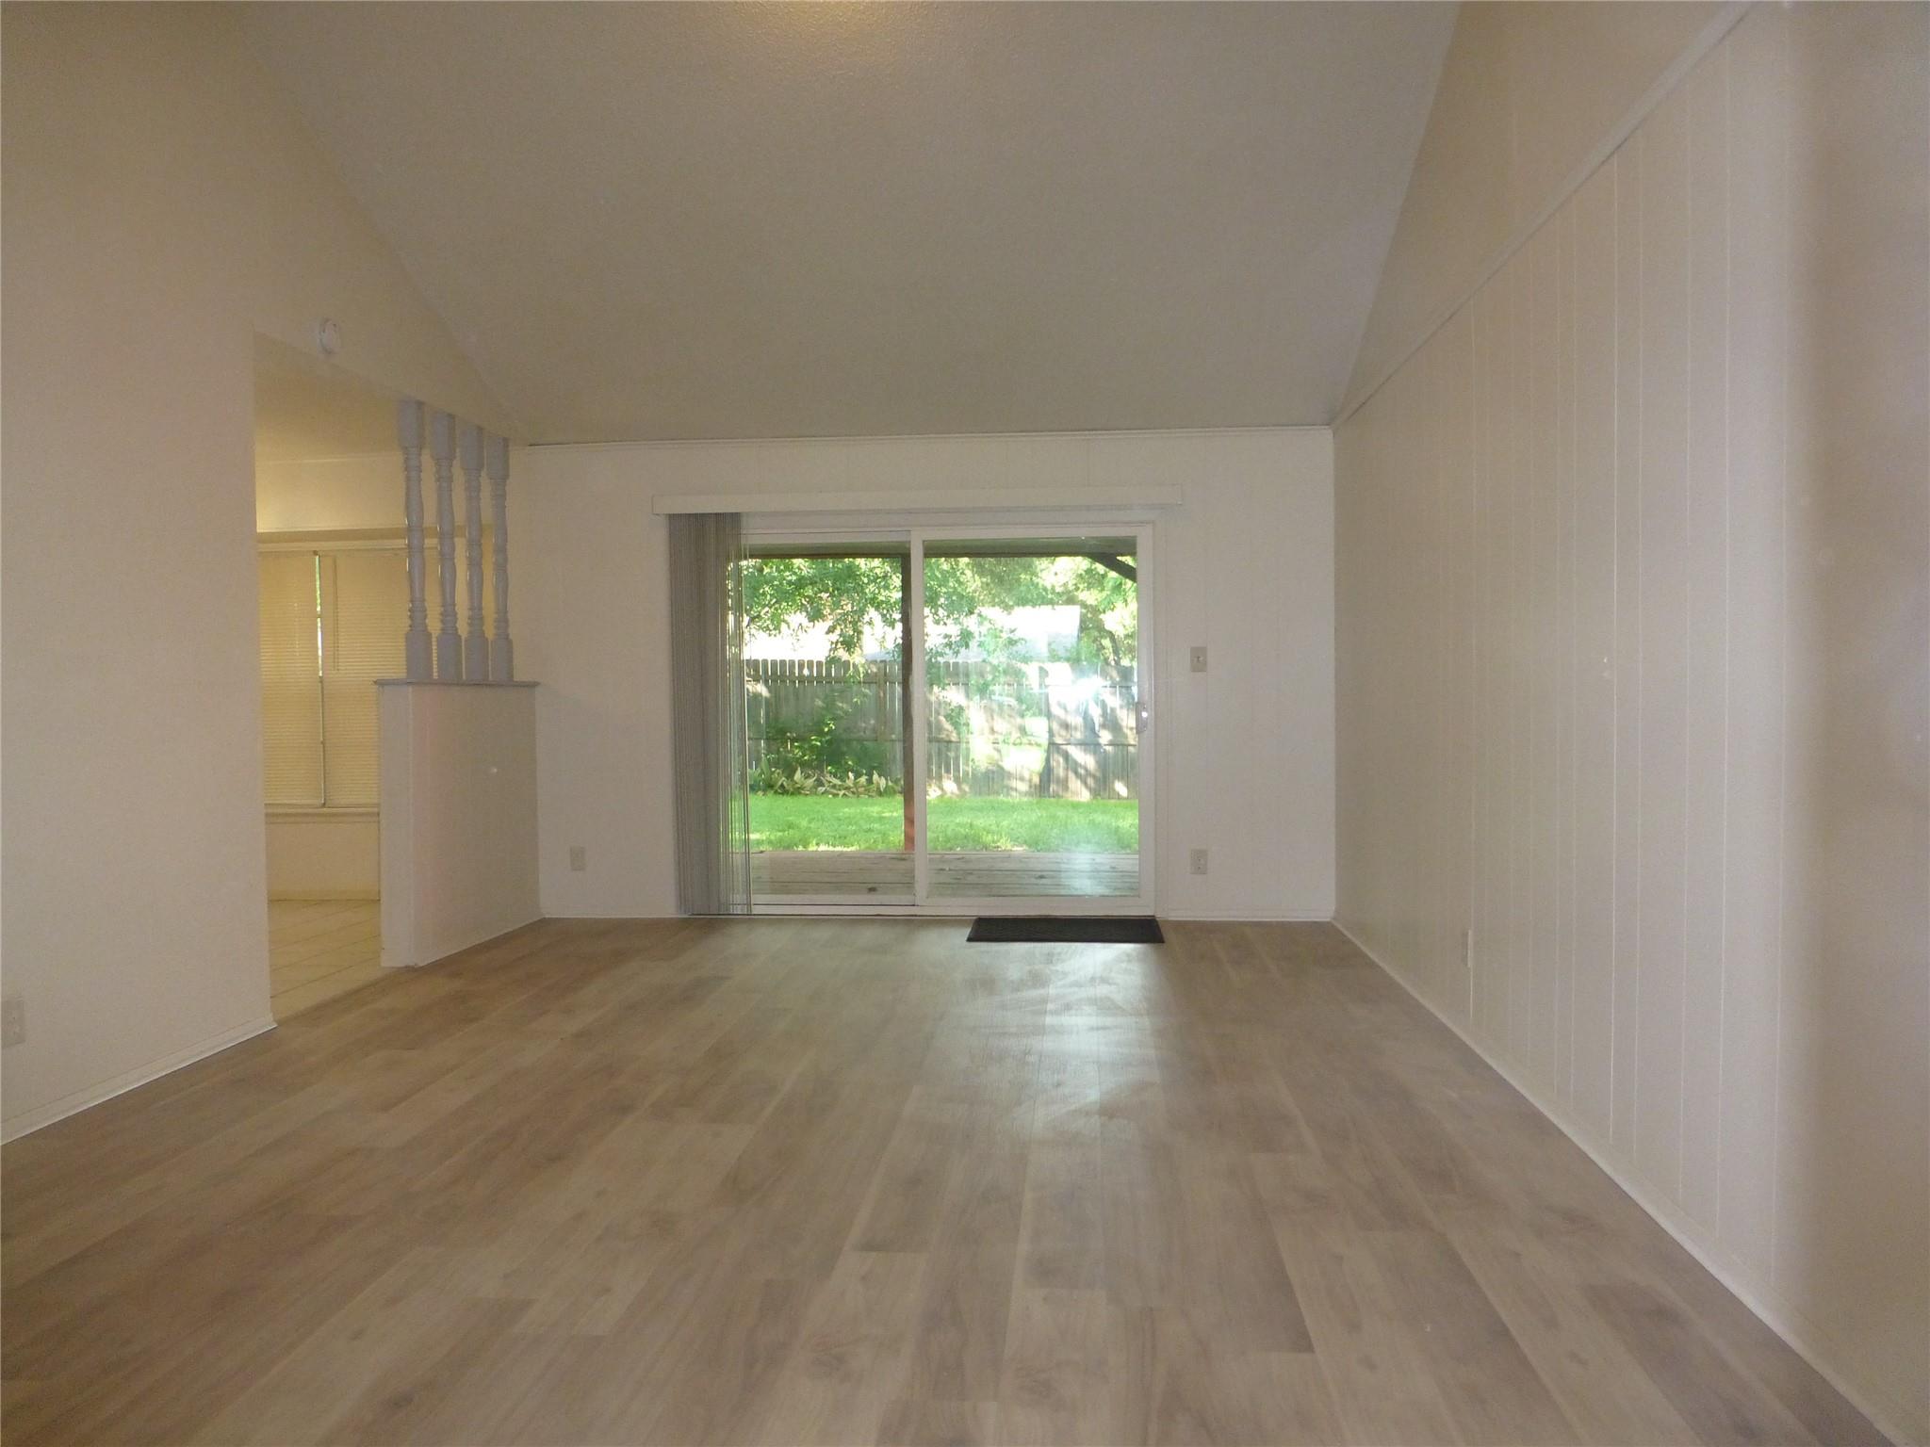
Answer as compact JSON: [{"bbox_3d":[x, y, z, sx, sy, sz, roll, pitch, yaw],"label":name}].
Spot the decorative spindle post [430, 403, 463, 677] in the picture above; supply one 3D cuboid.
[{"bbox_3d":[-2.426,-0.824,6.269,0.080,1.236,0.080,0,2,5],"label":"decorative spindle post"}]

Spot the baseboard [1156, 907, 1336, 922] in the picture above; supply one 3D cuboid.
[{"bbox_3d":[1.427,0.970,6.777,0.875,0.068,0.018,0,2,5],"label":"baseboard"}]

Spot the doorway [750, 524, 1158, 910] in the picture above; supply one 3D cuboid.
[{"bbox_3d":[-0.243,-0.005,6.929,2.426,1.989,0.110,0,2,5],"label":"doorway"}]

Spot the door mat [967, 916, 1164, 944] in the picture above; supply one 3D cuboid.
[{"bbox_3d":[0.495,1.012,6.559,0.920,0.012,0.595,0,2,5],"label":"door mat"}]

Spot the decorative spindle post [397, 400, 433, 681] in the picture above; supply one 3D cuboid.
[{"bbox_3d":[-2.451,-0.815,5.983,0.080,1.236,0.080,0,2,5],"label":"decorative spindle post"}]

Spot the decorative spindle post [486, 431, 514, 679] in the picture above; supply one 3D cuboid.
[{"bbox_3d":[-2.374,-0.841,6.856,0.080,1.236,0.080,0,2,5],"label":"decorative spindle post"}]

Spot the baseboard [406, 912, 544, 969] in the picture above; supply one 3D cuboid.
[{"bbox_3d":[-2.318,1.016,6.462,0.018,0.060,1.234,0,2,7],"label":"baseboard"}]

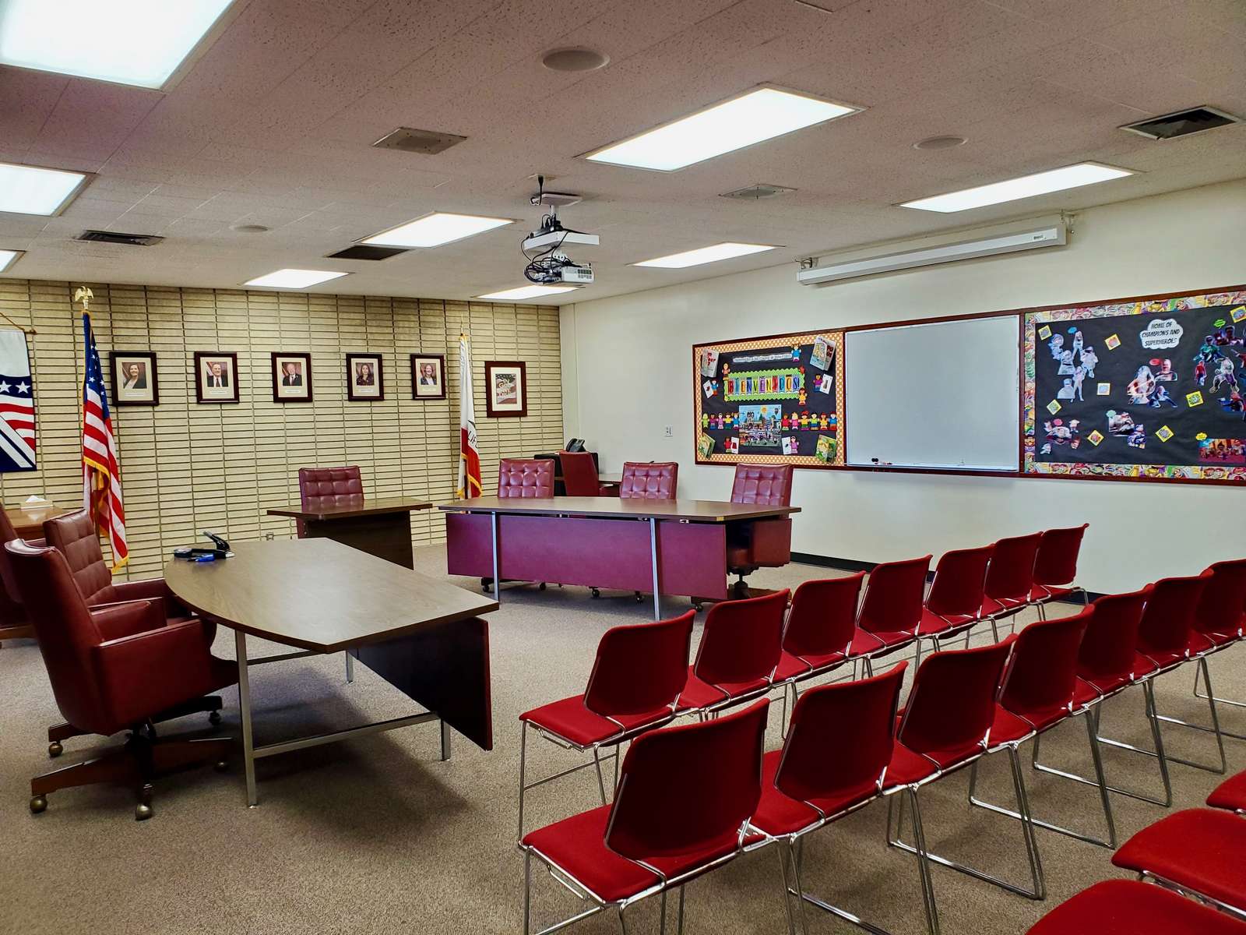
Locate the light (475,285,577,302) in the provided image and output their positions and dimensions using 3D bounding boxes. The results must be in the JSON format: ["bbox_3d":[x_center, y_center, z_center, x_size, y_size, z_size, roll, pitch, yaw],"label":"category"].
[{"bbox_3d":[-1.013,-1.858,9.941,0.610,0.060,1.220,-5,5,-37],"label":"light"}]

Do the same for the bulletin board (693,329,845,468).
[{"bbox_3d":[1.329,-0.609,8.806,0.030,1.202,1.919,-5,5,-38],"label":"bulletin board"}]

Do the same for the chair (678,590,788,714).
[{"bbox_3d":[0.364,0.864,3.524,0.500,0.780,0.530,-5,5,-37],"label":"chair"}]

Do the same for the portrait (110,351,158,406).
[{"bbox_3d":[-4.466,-0.806,8.561,0.385,0.487,0.030,-5,5,-37],"label":"portrait"}]

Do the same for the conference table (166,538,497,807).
[{"bbox_3d":[-1.505,0.866,4.370,0.930,0.740,2.880,-4,4,-32],"label":"conference table"}]

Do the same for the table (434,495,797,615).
[{"bbox_3d":[-0.150,0.649,7.004,2.870,0.740,0.940,0,4,31],"label":"table"}]

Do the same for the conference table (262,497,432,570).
[{"bbox_3d":[-2.125,0.681,7.564,1.270,0.740,0.960,-5,5,-38],"label":"conference table"}]

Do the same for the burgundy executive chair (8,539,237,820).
[{"bbox_3d":[-1.953,0.775,3.695,0.650,1.030,0.700,1,5,41],"label":"burgundy executive chair"}]

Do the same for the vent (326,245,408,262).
[{"bbox_3d":[-1.948,-1.638,7.171,0.440,0.040,0.600,-5,5,-37],"label":"vent"}]

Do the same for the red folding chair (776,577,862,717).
[{"bbox_3d":[0.676,0.810,3.748,0.480,0.775,0.530,-5,5,-40],"label":"red folding chair"}]

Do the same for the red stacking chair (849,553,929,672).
[{"bbox_3d":[1.102,0.792,4.020,0.480,0.770,0.540,-5,5,-37],"label":"red stacking chair"}]

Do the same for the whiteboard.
[{"bbox_3d":[2.402,-0.562,7.445,0.040,1.150,1.560,-4,5,-38],"label":"whiteboard"}]

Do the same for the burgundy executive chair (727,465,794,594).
[{"bbox_3d":[0.857,0.505,6.650,0.650,1.010,0.720,0,4,31],"label":"burgundy executive chair"}]

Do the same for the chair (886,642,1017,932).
[{"bbox_3d":[0.875,0.896,2.820,0.500,0.780,0.530,-5,5,-37],"label":"chair"}]

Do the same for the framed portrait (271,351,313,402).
[{"bbox_3d":[-3.400,-0.925,9.607,0.390,0.505,0.030,-4,4,-35],"label":"framed portrait"}]

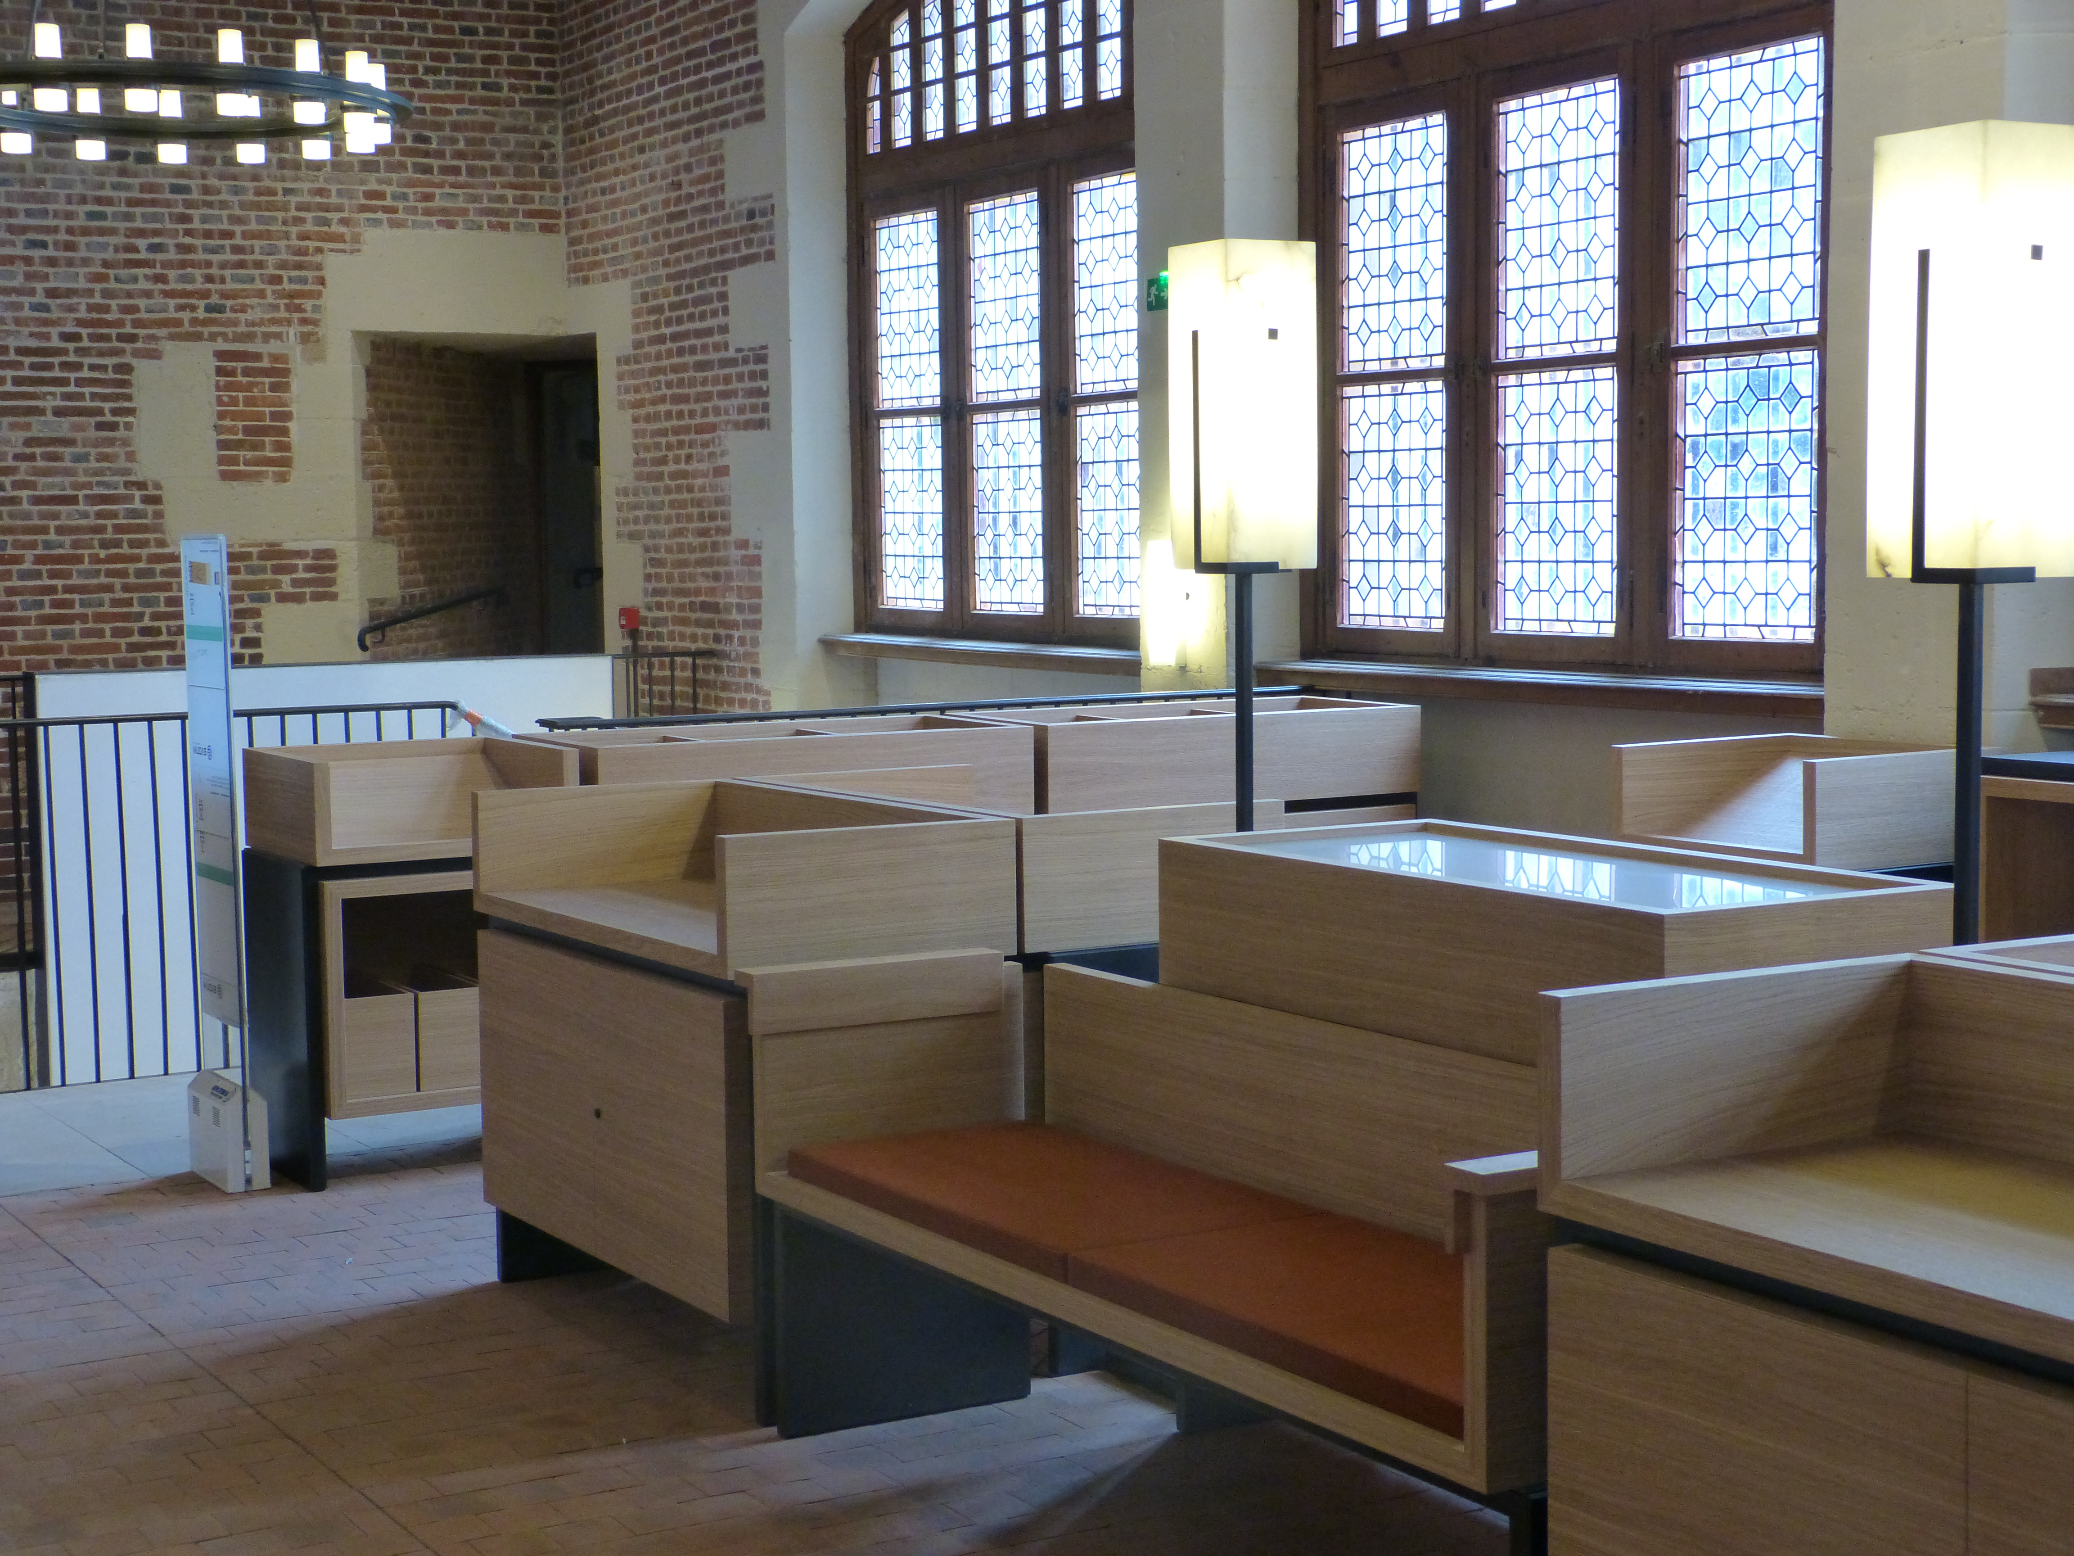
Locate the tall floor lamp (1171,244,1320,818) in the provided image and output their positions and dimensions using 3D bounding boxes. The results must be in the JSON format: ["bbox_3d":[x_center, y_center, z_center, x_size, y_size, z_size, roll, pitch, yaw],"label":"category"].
[{"bbox_3d":[0.367,0.070,5.240,0.182,1.979,0.182,-3,5,-30],"label":"tall floor lamp"}]

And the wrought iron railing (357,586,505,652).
[{"bbox_3d":[-2.899,-0.770,14.357,0.100,0.271,1.861,0,5,11],"label":"wrought iron railing"}]

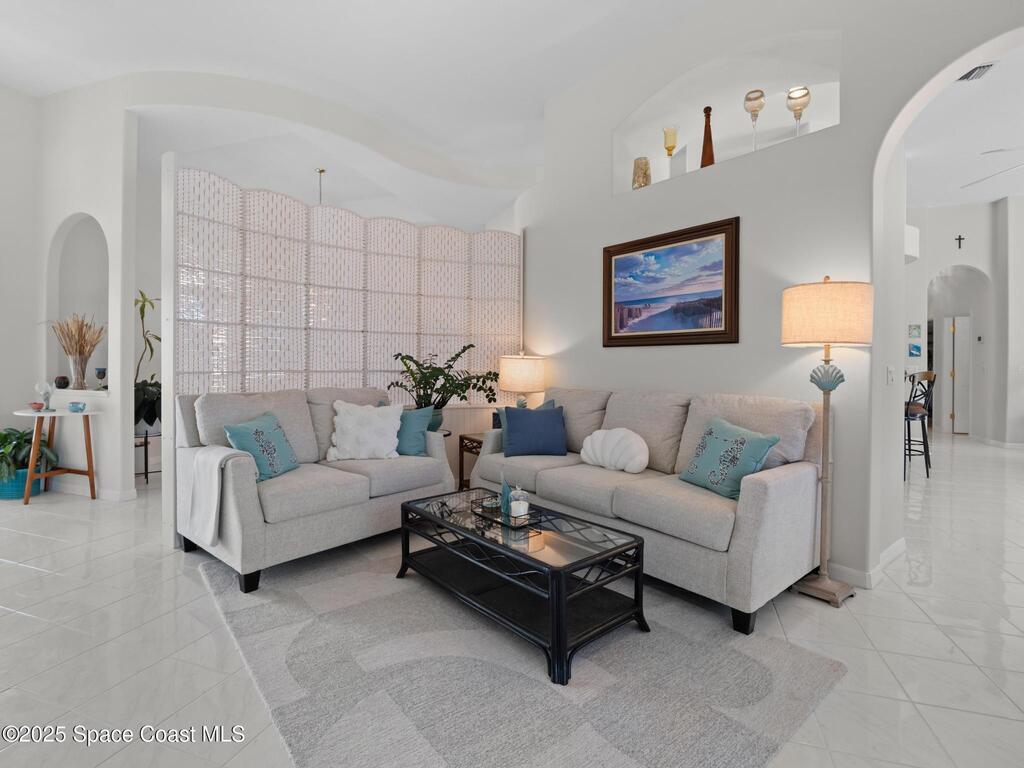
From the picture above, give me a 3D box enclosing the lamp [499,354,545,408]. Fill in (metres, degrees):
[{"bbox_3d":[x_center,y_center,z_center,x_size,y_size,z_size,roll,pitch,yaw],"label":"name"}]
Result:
[{"bbox_3d":[0.107,0.053,4.423,0.420,0.692,0.420,0,1,0],"label":"lamp"}]

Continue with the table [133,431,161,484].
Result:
[{"bbox_3d":[-3.800,0.734,4.923,0.500,0.540,0.500,1,2,40],"label":"table"}]

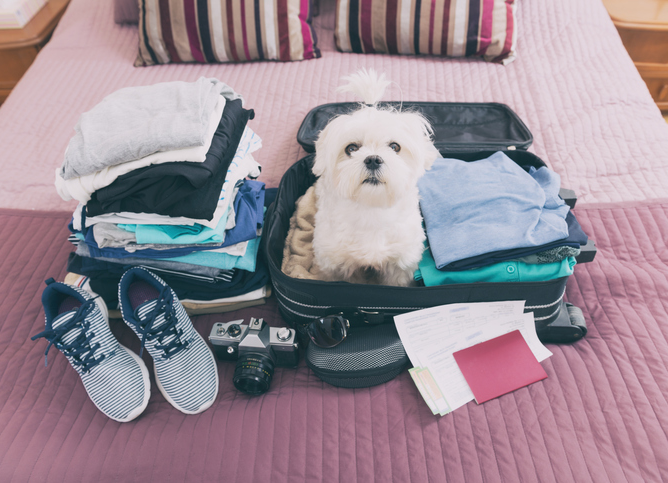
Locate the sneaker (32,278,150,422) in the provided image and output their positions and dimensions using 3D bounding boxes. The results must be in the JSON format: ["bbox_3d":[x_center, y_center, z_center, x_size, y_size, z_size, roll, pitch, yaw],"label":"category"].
[{"bbox_3d":[-0.391,0.172,0.872,0.100,0.103,0.262,-28,55,-22],"label":"sneaker"}]

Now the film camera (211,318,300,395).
[{"bbox_3d":[-0.128,0.187,0.867,0.139,0.092,0.092,4,50,3],"label":"film camera"}]

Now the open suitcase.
[{"bbox_3d":[0.157,-0.099,1.046,0.545,0.185,0.575,1,50,1],"label":"open suitcase"}]

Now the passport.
[{"bbox_3d":[0.268,0.203,0.881,0.125,0.006,0.089,-15,52,-12],"label":"passport"}]

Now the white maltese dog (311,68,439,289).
[{"bbox_3d":[0.062,-0.118,0.863,0.195,0.430,0.270,3,50,2],"label":"white maltese dog"}]

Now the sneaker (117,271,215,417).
[{"bbox_3d":[-0.276,0.160,0.881,0.098,0.103,0.260,-24,54,-19],"label":"sneaker"}]

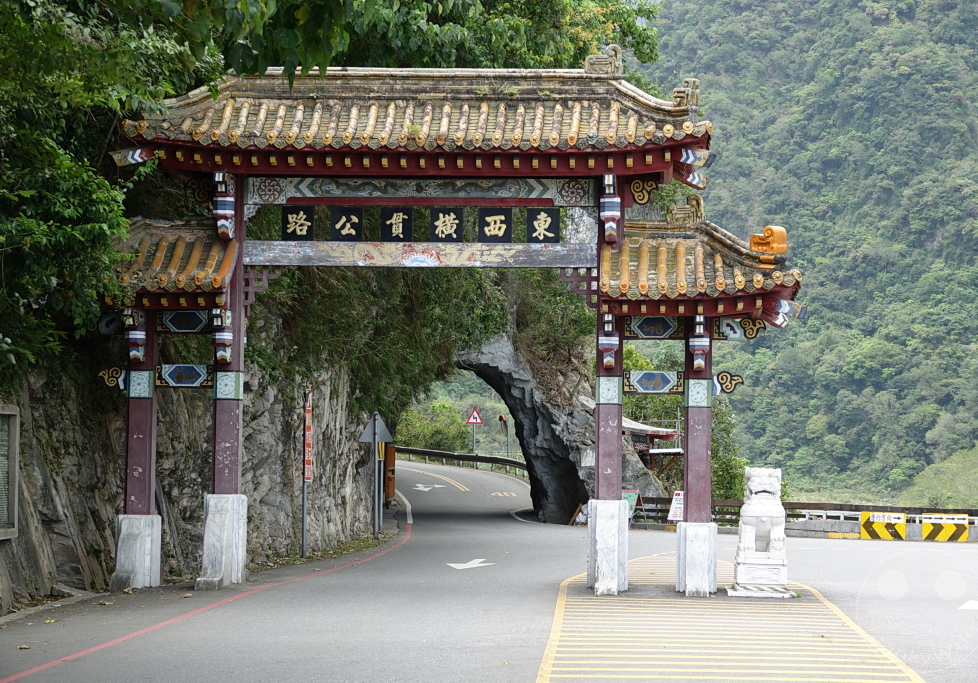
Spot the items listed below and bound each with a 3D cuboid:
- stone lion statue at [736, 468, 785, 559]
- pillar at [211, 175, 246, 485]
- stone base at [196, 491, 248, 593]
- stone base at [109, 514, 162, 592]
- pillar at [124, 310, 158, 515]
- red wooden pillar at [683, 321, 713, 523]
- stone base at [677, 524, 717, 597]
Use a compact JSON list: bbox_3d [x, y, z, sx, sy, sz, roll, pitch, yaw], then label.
[{"bbox_3d":[3.962,2.462,31.822,0.690,1.275,0.900,0,-4,4],"label":"stone lion statue"},{"bbox_3d":[-3.918,-0.122,33.107,0.400,4.872,0.410,0,-4,4],"label":"pillar"},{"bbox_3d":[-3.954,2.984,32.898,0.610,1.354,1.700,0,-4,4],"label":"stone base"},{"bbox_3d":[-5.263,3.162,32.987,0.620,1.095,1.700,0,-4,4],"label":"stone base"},{"bbox_3d":[-5.252,1.065,33.129,0.400,3.108,0.410,0,-4,4],"label":"pillar"},{"bbox_3d":[3.107,1.148,32.480,0.400,3.077,0.410,0,-4,4],"label":"red wooden pillar"},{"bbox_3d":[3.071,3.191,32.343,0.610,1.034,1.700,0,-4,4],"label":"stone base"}]

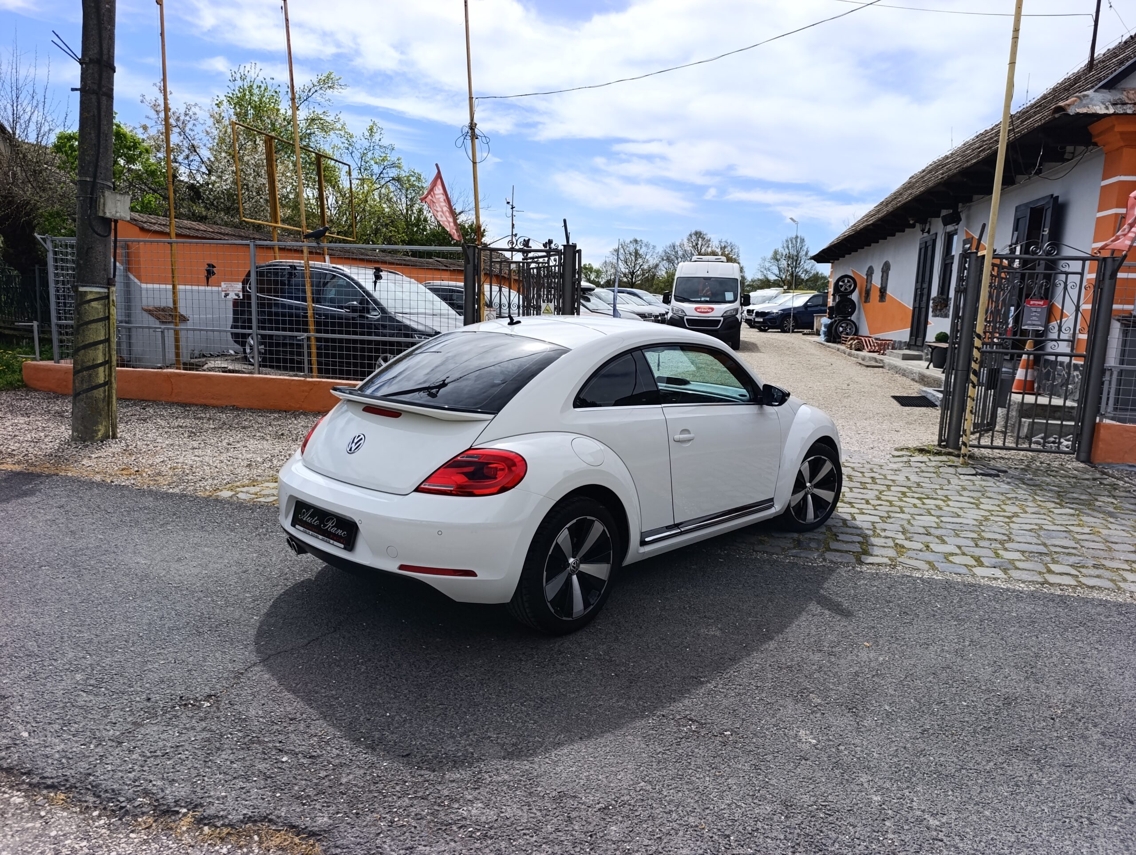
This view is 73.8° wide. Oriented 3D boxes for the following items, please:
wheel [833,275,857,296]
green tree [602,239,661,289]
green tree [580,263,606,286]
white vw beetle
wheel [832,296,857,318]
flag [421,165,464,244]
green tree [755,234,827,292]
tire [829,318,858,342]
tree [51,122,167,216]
[{"bbox_3d":[8.531,-4.381,23.249,0.630,0.630,0.220,3,8,7],"label":"wheel"},{"bbox_3d":[5.133,-11.999,62.501,4.800,7.160,4.800,2,8,4],"label":"green tree"},{"bbox_3d":[1.579,-9.749,55.315,2.320,4.510,2.320,2,8,1],"label":"green tree"},{"bbox_3d":[0.289,0.043,4.998,1.830,1.487,4.280,9,11,41],"label":"white vw beetle"},{"bbox_3d":[8.512,-3.698,23.249,0.620,0.620,0.220,3,8,7],"label":"wheel"},{"bbox_3d":[-1.757,-3.119,10.500,0.600,1.120,0.350,3,8,11],"label":"flag"},{"bbox_3d":[18.116,-12.041,62.547,5.820,7.810,5.820,4,8,15],"label":"green tree"},{"bbox_3d":[8.504,-3.011,23.249,0.650,0.650,0.230,3,8,7],"label":"tire"},{"bbox_3d":[-14.075,-5.954,23.474,3.670,6.770,3.670,-3,9,-30],"label":"tree"}]

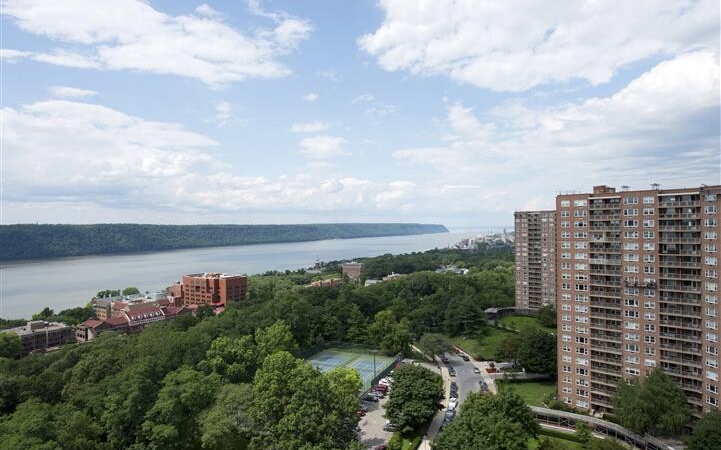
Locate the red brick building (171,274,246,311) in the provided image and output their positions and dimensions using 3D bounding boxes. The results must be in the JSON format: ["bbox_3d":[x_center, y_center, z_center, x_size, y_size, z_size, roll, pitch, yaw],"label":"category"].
[{"bbox_3d":[-127.400,57.300,383.000,52.000,26.000,28.000,0,-1,24],"label":"red brick building"}]

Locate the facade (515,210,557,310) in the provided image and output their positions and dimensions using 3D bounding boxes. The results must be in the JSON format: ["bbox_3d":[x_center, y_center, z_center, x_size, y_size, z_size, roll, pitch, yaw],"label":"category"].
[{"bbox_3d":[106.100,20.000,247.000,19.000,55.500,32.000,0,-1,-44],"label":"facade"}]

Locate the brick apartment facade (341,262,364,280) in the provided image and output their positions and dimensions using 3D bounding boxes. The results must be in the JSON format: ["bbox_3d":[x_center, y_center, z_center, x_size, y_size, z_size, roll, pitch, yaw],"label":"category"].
[{"bbox_3d":[-8.200,63.400,592.000,25.000,22.000,23.000,0,-1,14],"label":"brick apartment facade"}]

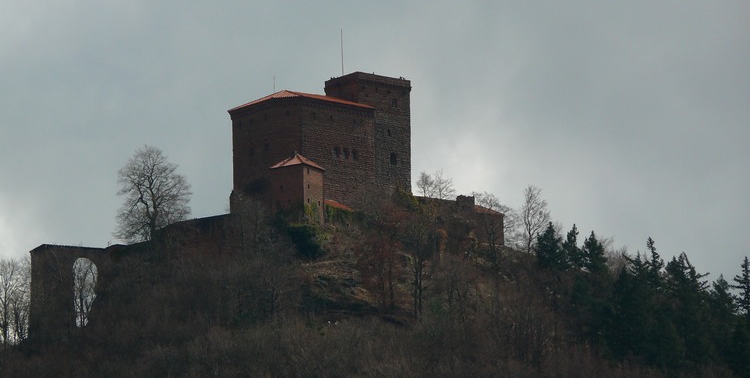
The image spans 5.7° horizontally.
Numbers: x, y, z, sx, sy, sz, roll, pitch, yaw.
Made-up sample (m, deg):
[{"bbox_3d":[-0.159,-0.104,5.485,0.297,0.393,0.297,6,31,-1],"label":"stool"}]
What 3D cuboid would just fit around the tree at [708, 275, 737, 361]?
[{"bbox_3d":[66.270,24.700,1425.000,5.340,17.180,5.340,-1,-12,0],"label":"tree"}]

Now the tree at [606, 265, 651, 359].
[{"bbox_3d":[47.830,23.300,1410.000,8.300,18.540,8.300,-1,-12,0],"label":"tree"}]

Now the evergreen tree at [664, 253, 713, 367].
[{"bbox_3d":[59.360,22.820,1415.000,9.090,22.090,9.090,-1,-12,0],"label":"evergreen tree"}]

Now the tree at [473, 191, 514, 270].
[{"bbox_3d":[22.680,7.940,1430.000,8.040,15.670,8.040,-1,-12,0],"label":"tree"}]

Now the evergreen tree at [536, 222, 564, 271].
[{"bbox_3d":[33.700,11.230,1435.000,5.380,9.830,5.380,-1,-12,0],"label":"evergreen tree"}]

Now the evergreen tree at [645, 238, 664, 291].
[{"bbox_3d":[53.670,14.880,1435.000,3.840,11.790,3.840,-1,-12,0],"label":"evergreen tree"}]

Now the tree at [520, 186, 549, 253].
[{"bbox_3d":[30.950,5.920,1450.000,6.210,13.900,6.210,-1,-12,0],"label":"tree"}]

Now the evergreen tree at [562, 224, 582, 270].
[{"bbox_3d":[37.930,11.230,1435.000,3.840,9.040,3.840,-1,-12,0],"label":"evergreen tree"}]

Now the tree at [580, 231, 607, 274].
[{"bbox_3d":[41.960,12.290,1435.000,4.990,8.840,4.990,-1,-12,0],"label":"tree"}]

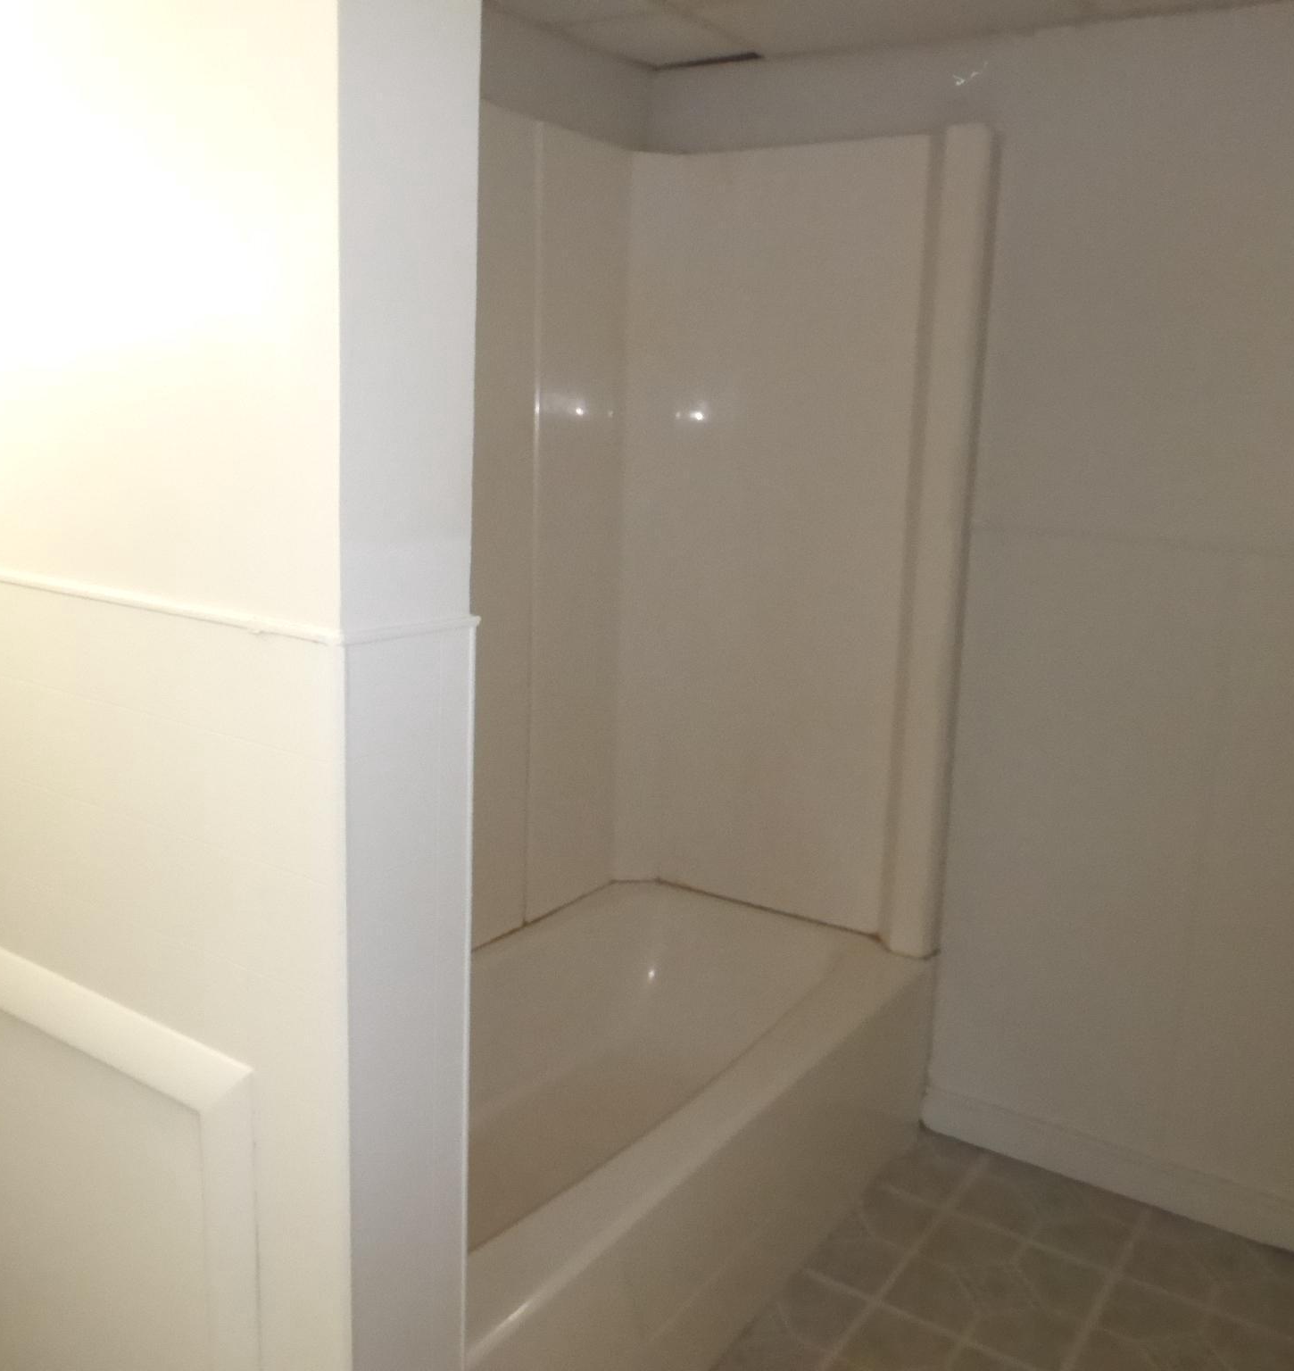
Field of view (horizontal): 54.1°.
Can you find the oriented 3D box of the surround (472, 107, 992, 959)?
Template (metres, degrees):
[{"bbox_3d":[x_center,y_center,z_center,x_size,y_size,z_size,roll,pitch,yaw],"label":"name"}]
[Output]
[{"bbox_3d":[-0.126,-0.159,1.954,0.759,1.535,1.490,10,15,33],"label":"surround"}]

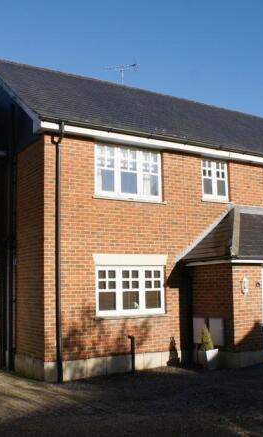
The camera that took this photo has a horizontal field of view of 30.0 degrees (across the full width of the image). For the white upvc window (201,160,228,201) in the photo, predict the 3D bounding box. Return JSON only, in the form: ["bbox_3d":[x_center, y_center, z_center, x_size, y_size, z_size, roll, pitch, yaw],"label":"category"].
[{"bbox_3d":[2.025,-0.930,12.217,0.845,0.961,0.134,4,-9,-32],"label":"white upvc window"}]

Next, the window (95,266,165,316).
[{"bbox_3d":[-0.023,1.549,10.520,1.727,1.032,0.134,4,-9,-32],"label":"window"}]

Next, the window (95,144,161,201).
[{"bbox_3d":[-0.074,-0.967,10.871,1.718,1.148,0.134,4,-9,-32],"label":"window"}]

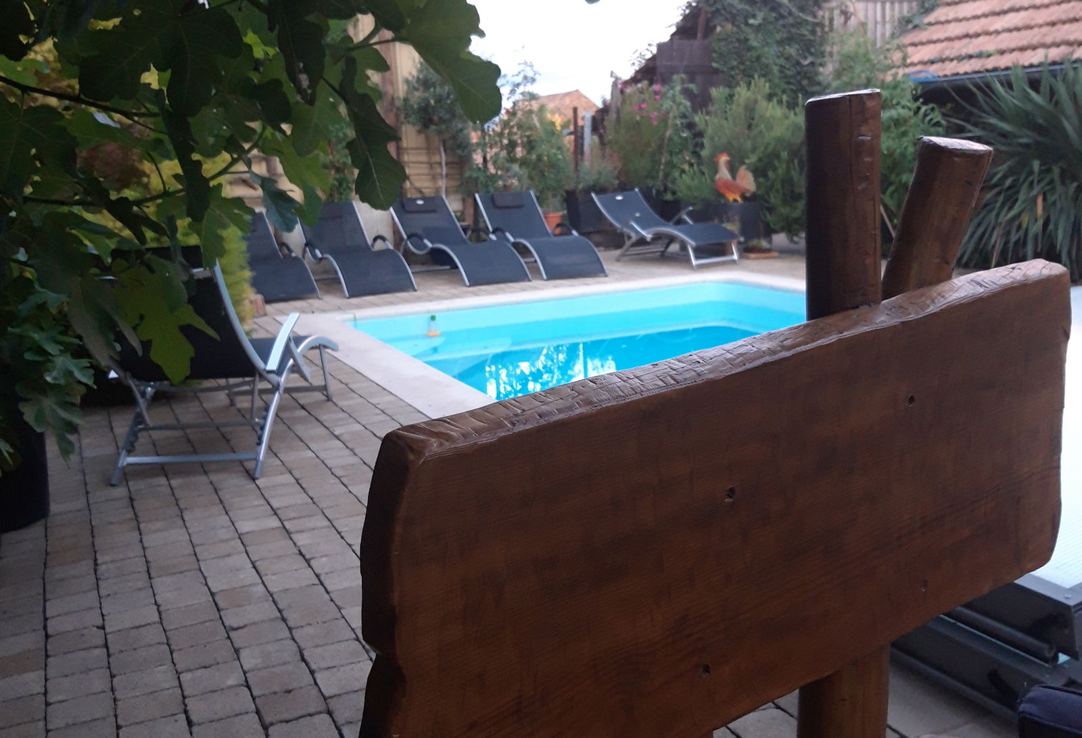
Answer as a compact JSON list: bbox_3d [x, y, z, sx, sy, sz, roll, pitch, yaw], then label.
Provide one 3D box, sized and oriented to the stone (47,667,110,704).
[{"bbox_3d":[-1.102,0.783,2.595,0.136,0.055,0.134,-7,13,-21],"label":"stone"}]

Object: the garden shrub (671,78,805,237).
[{"bbox_3d":[2.383,-2.546,13.053,1.500,1.874,1.300,-6,12,-23],"label":"garden shrub"}]

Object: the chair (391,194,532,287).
[{"bbox_3d":[-0.803,-1.254,10.391,0.640,0.732,1.708,-9,13,-29],"label":"chair"}]

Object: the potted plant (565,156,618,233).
[{"bbox_3d":[0.653,-2.266,14.100,0.660,0.960,0.620,-7,12,-23],"label":"potted plant"}]

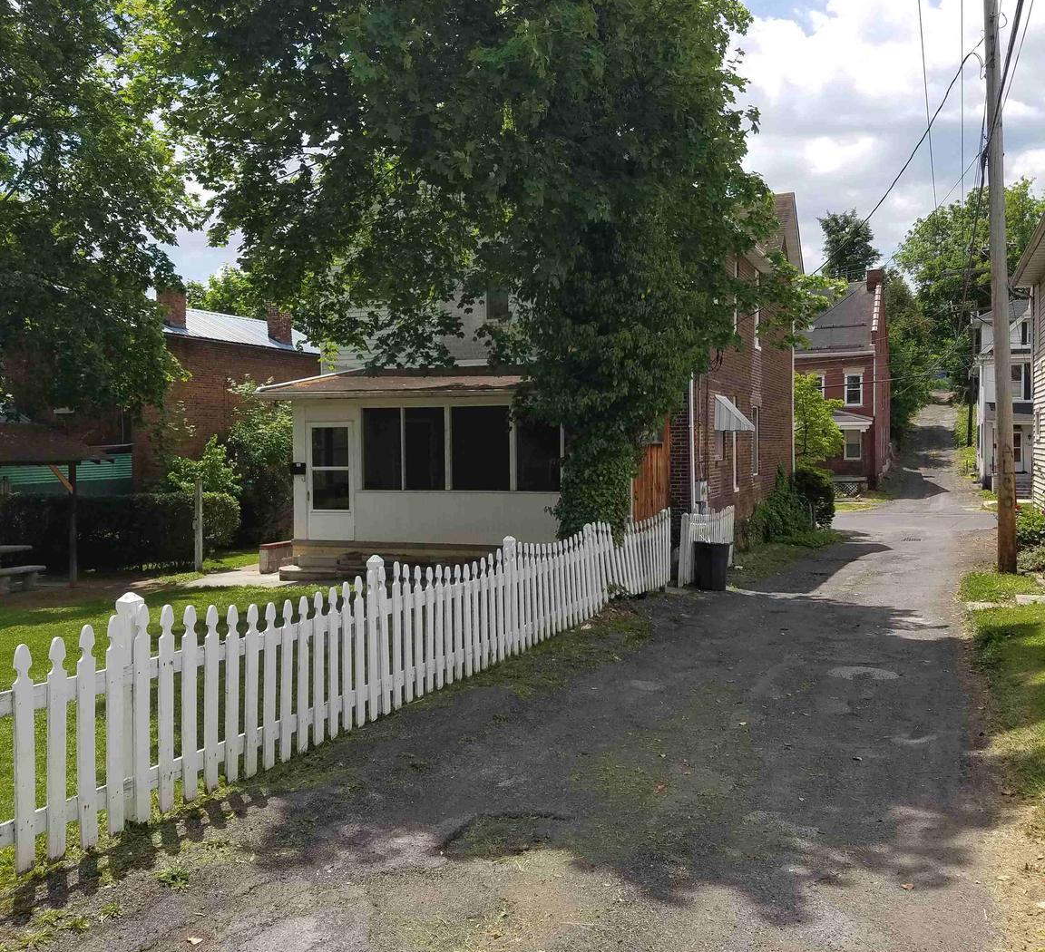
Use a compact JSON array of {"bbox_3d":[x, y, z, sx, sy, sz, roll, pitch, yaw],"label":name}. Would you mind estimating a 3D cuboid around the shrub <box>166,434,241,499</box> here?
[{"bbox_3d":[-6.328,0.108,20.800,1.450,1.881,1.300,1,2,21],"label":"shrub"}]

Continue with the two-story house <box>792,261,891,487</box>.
[{"bbox_3d":[17.509,-5.473,60.275,6.700,12.100,17.700,1,2,21],"label":"two-story house"}]

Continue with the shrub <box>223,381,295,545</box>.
[{"bbox_3d":[-5.356,-0.246,21.500,1.750,3.375,1.650,1,2,21],"label":"shrub"}]

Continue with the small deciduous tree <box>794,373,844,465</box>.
[{"bbox_3d":[12.560,-1.603,46.000,3.600,5.930,3.600,1,2,21],"label":"small deciduous tree"}]

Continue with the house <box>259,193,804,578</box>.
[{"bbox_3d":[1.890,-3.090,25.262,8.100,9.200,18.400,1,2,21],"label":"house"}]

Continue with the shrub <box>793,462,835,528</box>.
[{"bbox_3d":[9.004,0.638,32.300,1.450,1.981,1.450,1,2,21],"label":"shrub"}]

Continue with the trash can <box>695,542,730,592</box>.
[{"bbox_3d":[2.878,1.377,15.900,0.550,0.703,0.550,1,2,21],"label":"trash can"}]

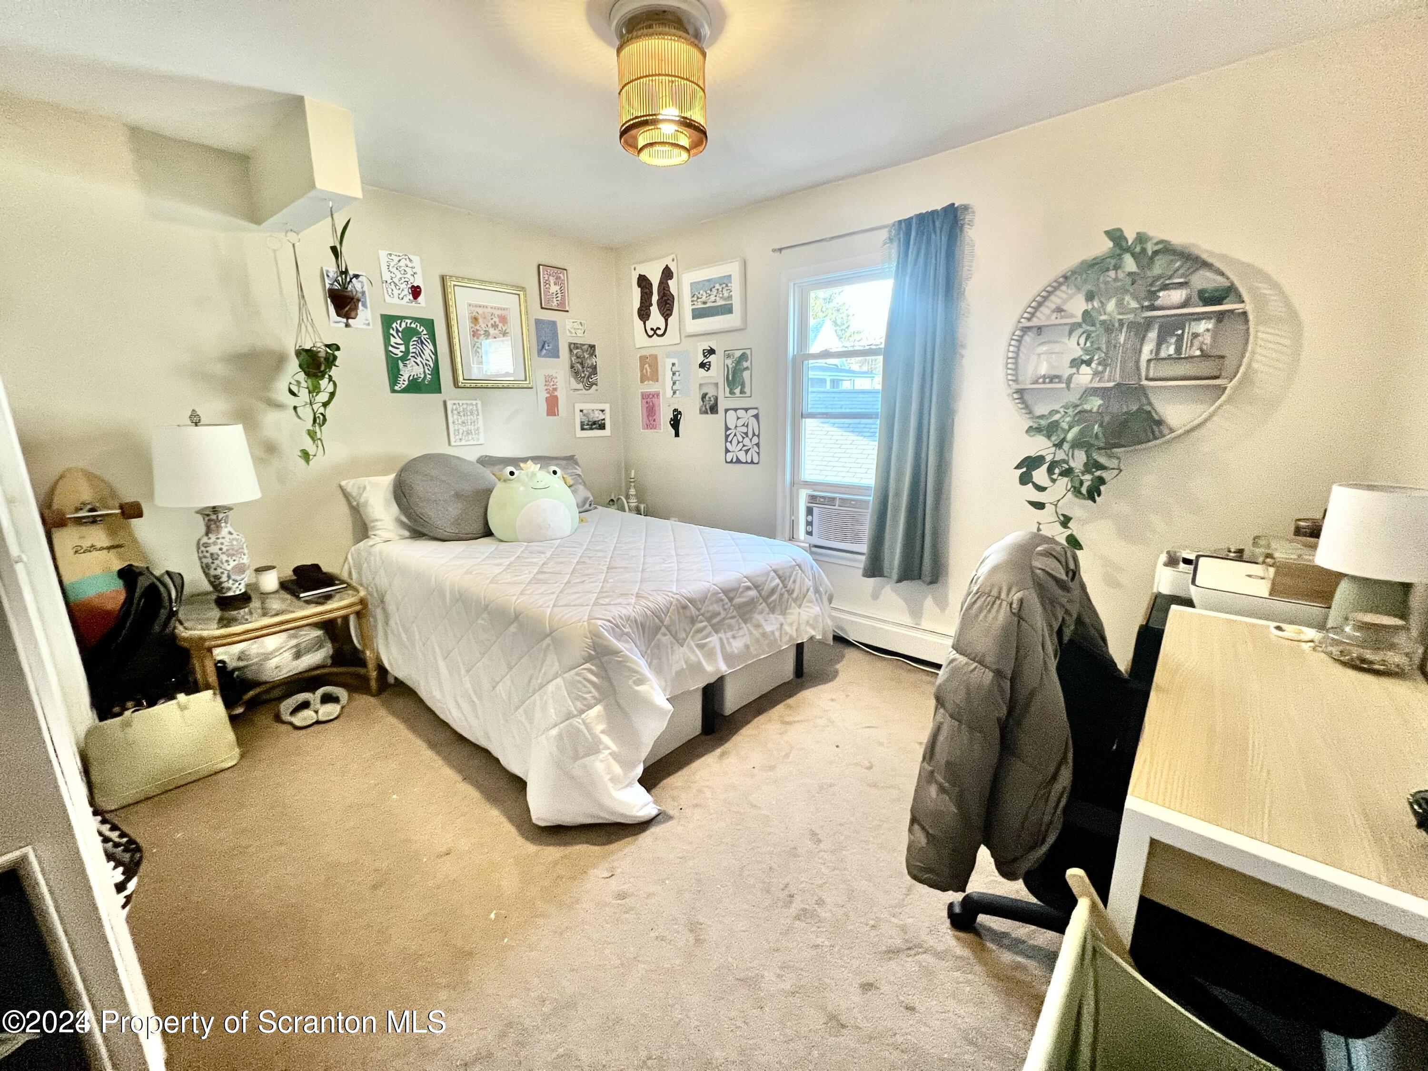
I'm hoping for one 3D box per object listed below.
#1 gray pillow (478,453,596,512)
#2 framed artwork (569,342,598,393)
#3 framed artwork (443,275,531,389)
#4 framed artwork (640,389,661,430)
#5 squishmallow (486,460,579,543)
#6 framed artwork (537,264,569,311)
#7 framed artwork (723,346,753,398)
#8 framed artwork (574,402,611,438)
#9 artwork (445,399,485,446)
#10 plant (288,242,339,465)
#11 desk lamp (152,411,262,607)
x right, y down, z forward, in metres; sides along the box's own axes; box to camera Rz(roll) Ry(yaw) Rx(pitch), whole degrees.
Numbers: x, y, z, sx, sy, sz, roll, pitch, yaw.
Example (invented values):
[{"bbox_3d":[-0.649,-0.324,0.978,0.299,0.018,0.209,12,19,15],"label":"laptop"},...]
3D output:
[{"bbox_3d":[-1.104,-0.311,3.471,0.160,0.450,0.680,-22,-4,42],"label":"gray pillow"},{"bbox_3d":[-0.920,-1.171,3.773,0.015,0.330,0.239,11,18,39],"label":"framed artwork"},{"bbox_3d":[-1.342,-1.198,3.238,0.035,0.597,0.493,11,18,39],"label":"framed artwork"},{"bbox_3d":[-0.451,-0.894,3.873,0.201,0.285,0.010,9,16,38],"label":"framed artwork"},{"bbox_3d":[-0.979,-0.196,2.831,0.440,0.400,0.360,-10,15,-33],"label":"squishmallow"},{"bbox_3d":[-1.046,-1.609,3.511,0.020,0.260,0.212,11,18,39],"label":"framed artwork"},{"bbox_3d":[0.153,-1.010,3.347,0.210,0.292,0.015,9,16,38],"label":"framed artwork"},{"bbox_3d":[-0.873,-0.835,3.896,0.020,0.237,0.304,10,17,41],"label":"framed artwork"},{"bbox_3d":[-1.483,-0.667,3.201,0.025,0.255,0.200,11,18,39],"label":"artwork"},{"bbox_3d":[-1.910,-0.841,2.548,0.210,1.005,0.230,9,16,38],"label":"plant"},{"bbox_3d":[-2.134,-0.091,2.294,0.340,0.837,0.340,11,18,43],"label":"desk lamp"}]

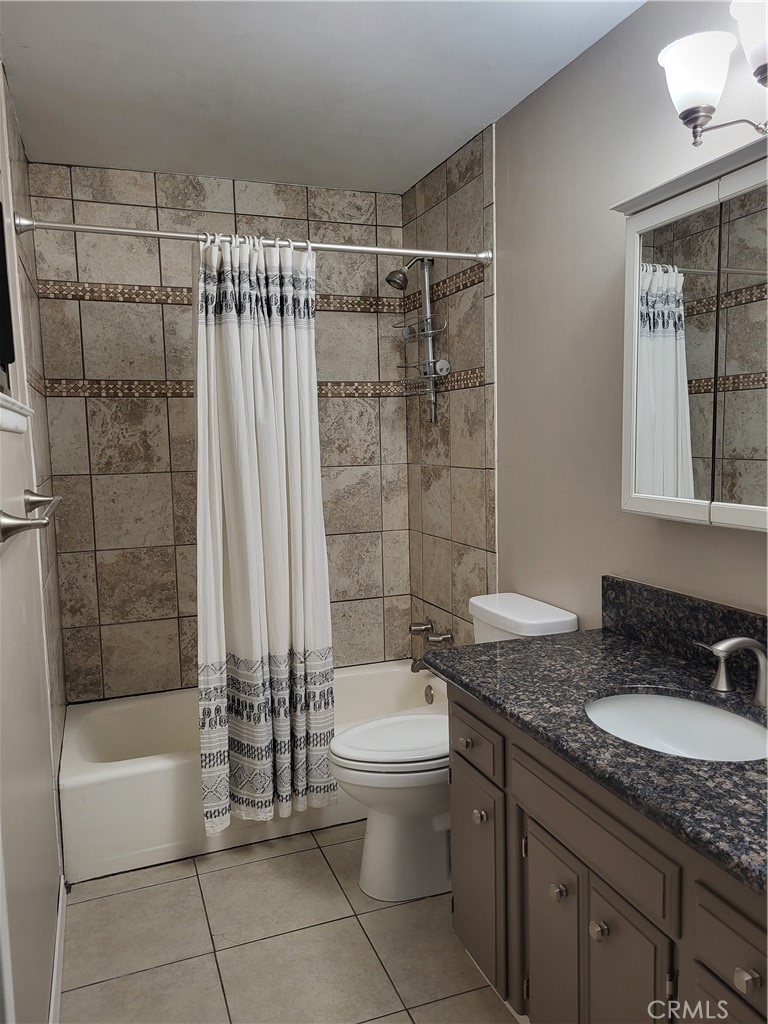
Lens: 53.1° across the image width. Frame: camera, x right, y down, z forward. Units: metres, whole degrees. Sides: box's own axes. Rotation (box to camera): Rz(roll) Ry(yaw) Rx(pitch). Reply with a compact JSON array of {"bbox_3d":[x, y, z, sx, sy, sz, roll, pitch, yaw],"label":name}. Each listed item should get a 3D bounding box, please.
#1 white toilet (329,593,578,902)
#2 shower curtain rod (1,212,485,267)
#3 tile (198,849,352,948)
[{"bbox_3d":[0.191,0.738,2.451,0.696,0.800,0.427,-4,7,-20],"label":"white toilet"},{"bbox_3d":[-0.340,-0.868,2.474,1.515,0.062,0.062,-4,7,-20],"label":"shower curtain rod"},{"bbox_3d":[-0.337,1.170,2.336,0.404,0.011,0.389,-4,7,-20],"label":"tile"}]

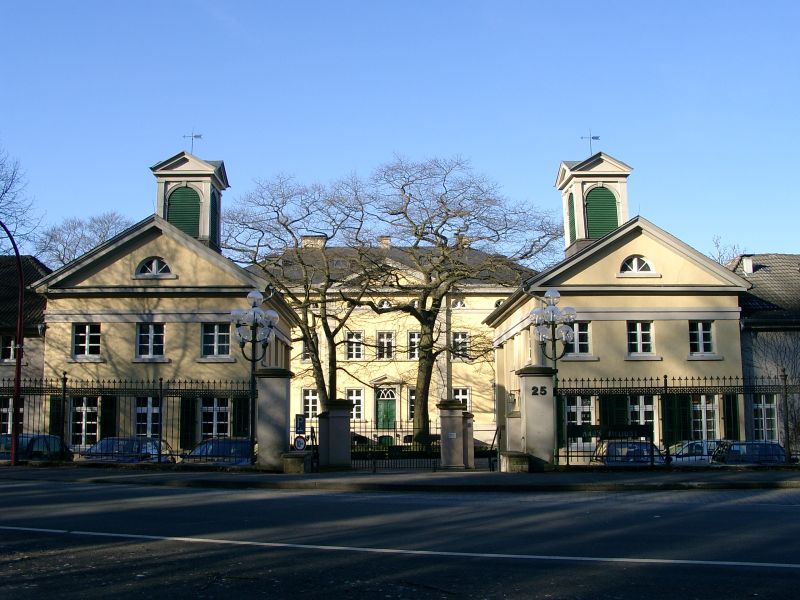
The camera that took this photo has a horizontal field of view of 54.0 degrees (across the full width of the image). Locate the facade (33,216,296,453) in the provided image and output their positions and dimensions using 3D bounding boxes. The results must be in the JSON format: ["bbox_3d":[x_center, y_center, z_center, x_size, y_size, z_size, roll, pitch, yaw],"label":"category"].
[{"bbox_3d":[-9.808,2.351,35.641,9.400,10.000,10.800,0,-9,-1],"label":"facade"}]

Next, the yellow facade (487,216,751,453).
[{"bbox_3d":[9.674,2.441,38.709,9.200,10.130,13.400,0,-9,-1],"label":"yellow facade"}]

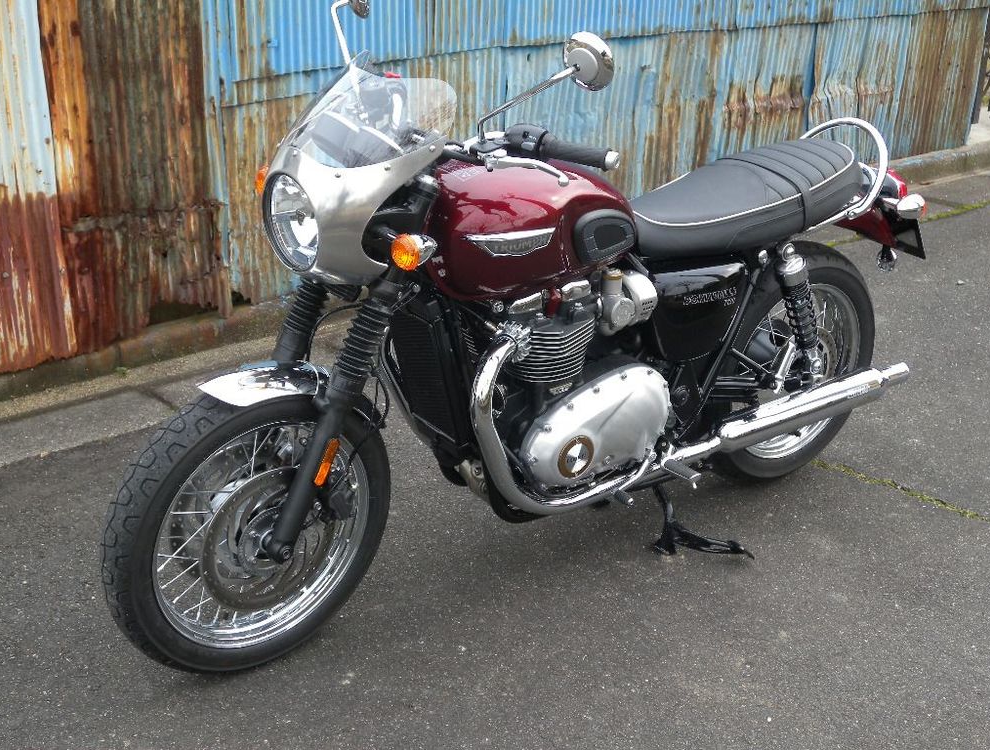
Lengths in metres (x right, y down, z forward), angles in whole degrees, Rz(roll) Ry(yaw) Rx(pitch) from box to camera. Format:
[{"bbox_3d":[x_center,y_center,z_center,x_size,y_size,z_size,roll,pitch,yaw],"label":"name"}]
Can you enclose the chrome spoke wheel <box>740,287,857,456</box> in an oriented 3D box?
[{"bbox_3d":[0.725,-0.024,3.456,0.462,0.462,0.130,-15,28,-32],"label":"chrome spoke wheel"}]

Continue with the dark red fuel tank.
[{"bbox_3d":[0.040,-0.332,2.791,0.560,0.247,0.290,-15,28,-32],"label":"dark red fuel tank"}]

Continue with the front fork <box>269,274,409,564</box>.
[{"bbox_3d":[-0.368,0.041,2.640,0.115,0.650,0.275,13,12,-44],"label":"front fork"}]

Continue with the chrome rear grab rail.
[{"bbox_3d":[0.778,-0.507,3.290,0.245,0.215,0.296,-15,29,-31],"label":"chrome rear grab rail"}]

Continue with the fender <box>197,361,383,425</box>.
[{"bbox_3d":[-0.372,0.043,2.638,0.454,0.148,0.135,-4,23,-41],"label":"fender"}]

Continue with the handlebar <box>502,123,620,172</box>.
[{"bbox_3d":[0.116,-0.412,2.487,0.229,0.068,0.072,15,28,29],"label":"handlebar"}]

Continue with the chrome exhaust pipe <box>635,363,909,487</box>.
[{"bbox_3d":[0.680,0.103,3.227,0.882,0.120,0.095,-15,29,-31],"label":"chrome exhaust pipe"}]

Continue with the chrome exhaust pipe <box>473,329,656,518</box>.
[{"bbox_3d":[0.133,0.093,2.829,0.485,0.425,0.155,-15,28,-32],"label":"chrome exhaust pipe"}]

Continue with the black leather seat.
[{"bbox_3d":[0.571,-0.407,3.180,0.765,0.140,0.270,-15,29,-31],"label":"black leather seat"}]

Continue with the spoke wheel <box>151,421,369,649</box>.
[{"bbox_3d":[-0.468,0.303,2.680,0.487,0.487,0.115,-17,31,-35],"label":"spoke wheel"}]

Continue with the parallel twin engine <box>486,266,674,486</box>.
[{"bbox_3d":[0.098,-0.014,2.975,0.440,0.475,0.425,-15,28,-32],"label":"parallel twin engine"}]

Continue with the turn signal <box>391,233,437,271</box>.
[{"bbox_3d":[-0.138,-0.224,2.406,0.080,0.067,0.066,-18,31,-36],"label":"turn signal"}]

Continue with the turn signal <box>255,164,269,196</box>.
[{"bbox_3d":[-0.442,-0.392,2.732,0.080,0.067,0.066,-18,31,-36],"label":"turn signal"}]

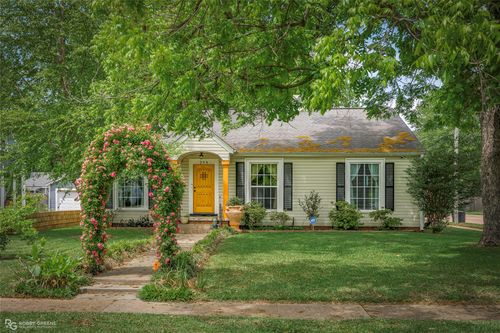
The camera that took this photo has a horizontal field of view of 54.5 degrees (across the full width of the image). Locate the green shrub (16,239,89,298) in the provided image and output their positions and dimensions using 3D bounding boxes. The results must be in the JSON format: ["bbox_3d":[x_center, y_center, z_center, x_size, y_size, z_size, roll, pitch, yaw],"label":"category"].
[{"bbox_3d":[-3.150,1.620,7.750,1.130,0.870,0.950,0,-2,0],"label":"green shrub"}]

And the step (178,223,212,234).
[{"bbox_3d":[-2.090,2.420,19.000,1.420,0.380,0.550,0,-2,0],"label":"step"}]

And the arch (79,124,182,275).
[{"bbox_3d":[-2.290,0.630,9.300,1.980,2.850,0.950,0,-2,0],"label":"arch"}]

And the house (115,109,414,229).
[{"bbox_3d":[0.470,-0.040,23.100,13.100,5.400,8.100,0,-2,0],"label":"house"}]

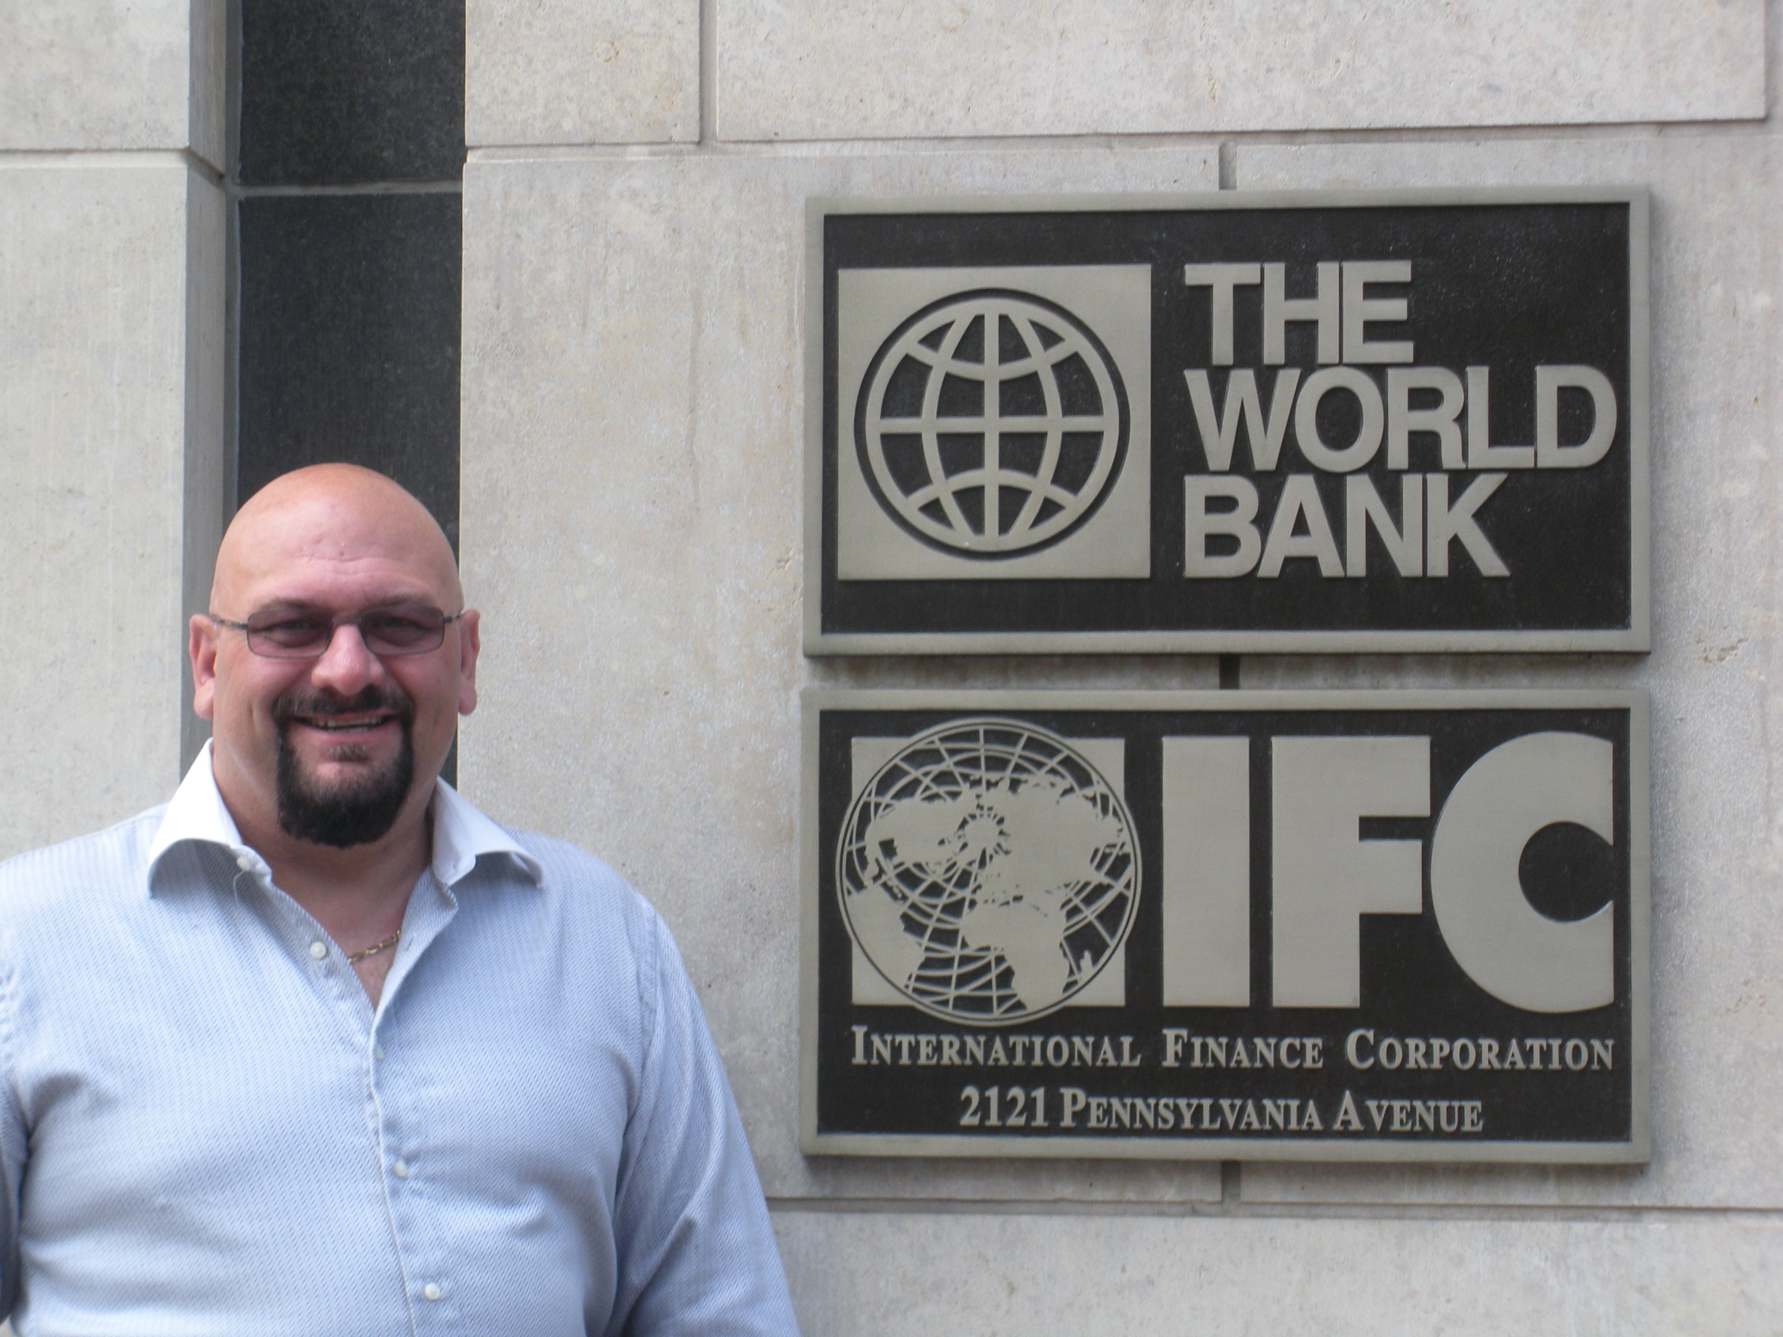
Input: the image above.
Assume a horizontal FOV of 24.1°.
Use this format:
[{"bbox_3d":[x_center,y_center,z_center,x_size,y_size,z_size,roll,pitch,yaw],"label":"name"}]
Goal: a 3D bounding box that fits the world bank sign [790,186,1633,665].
[{"bbox_3d":[0.240,-0.177,3.025,0.608,0.334,0.037,0,-3,6],"label":"world bank sign"}]

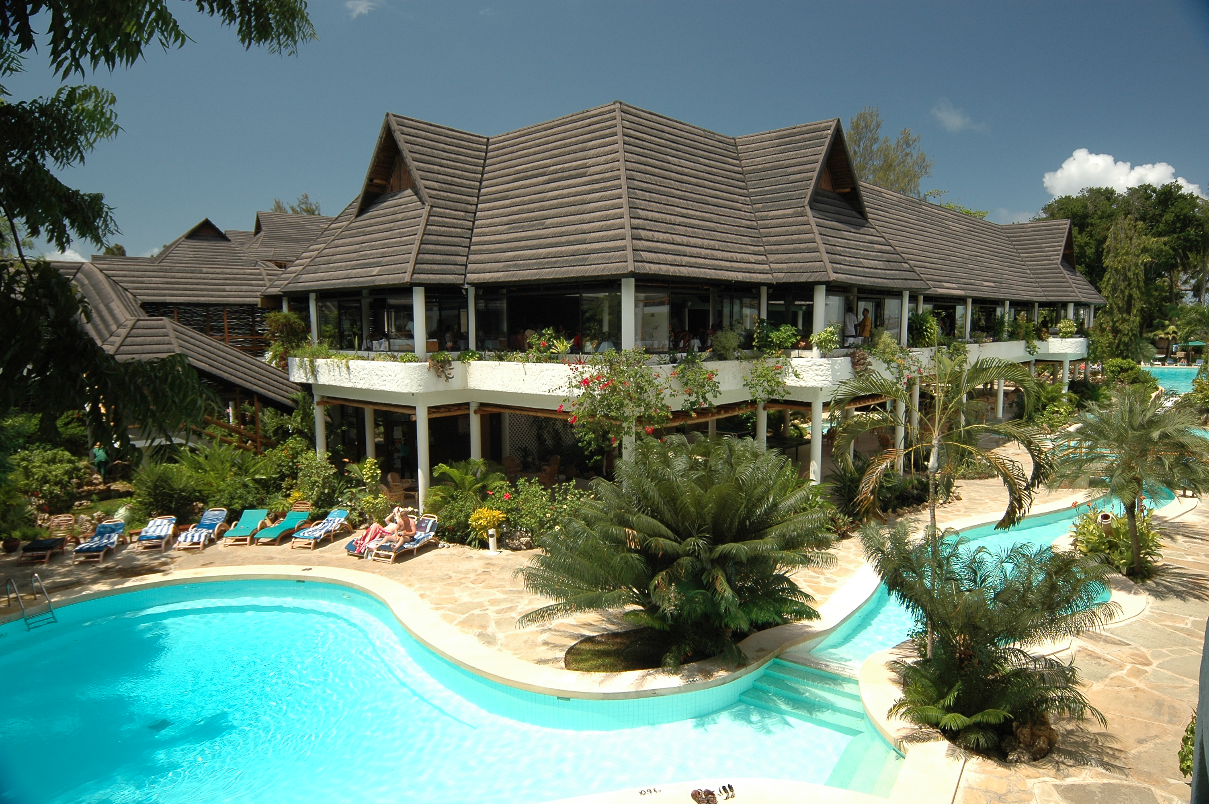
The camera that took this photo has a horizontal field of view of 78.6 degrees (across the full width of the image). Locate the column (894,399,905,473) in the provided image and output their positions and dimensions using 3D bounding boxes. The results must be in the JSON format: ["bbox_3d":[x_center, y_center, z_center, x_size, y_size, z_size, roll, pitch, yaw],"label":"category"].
[{"bbox_3d":[11.596,1.210,29.000,0.350,3.400,0.350,0,6,0],"label":"column"}]

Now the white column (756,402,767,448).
[{"bbox_3d":[4.957,1.545,23.284,0.310,3.233,0.310,5,8,43],"label":"white column"}]

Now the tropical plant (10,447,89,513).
[{"bbox_3d":[-17.892,2.466,23.800,2.100,1.900,2.000,-5,7,-37],"label":"tropical plant"}]

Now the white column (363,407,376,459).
[{"bbox_3d":[-9.253,1.433,29.197,0.355,3.550,0.355,0,6,0],"label":"white column"}]

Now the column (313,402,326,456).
[{"bbox_3d":[-9.900,1.382,25.858,0.320,3.233,0.320,-6,8,-43],"label":"column"}]

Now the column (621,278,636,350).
[{"bbox_3d":[0.669,-2.214,20.481,0.360,2.383,0.360,0,6,0],"label":"column"}]

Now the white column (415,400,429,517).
[{"bbox_3d":[-5.810,1.932,23.721,0.355,3.643,0.355,0,6,0],"label":"white column"}]

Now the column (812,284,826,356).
[{"bbox_3d":[6.550,-2.385,22.506,0.350,2.289,0.350,5,8,43],"label":"column"}]

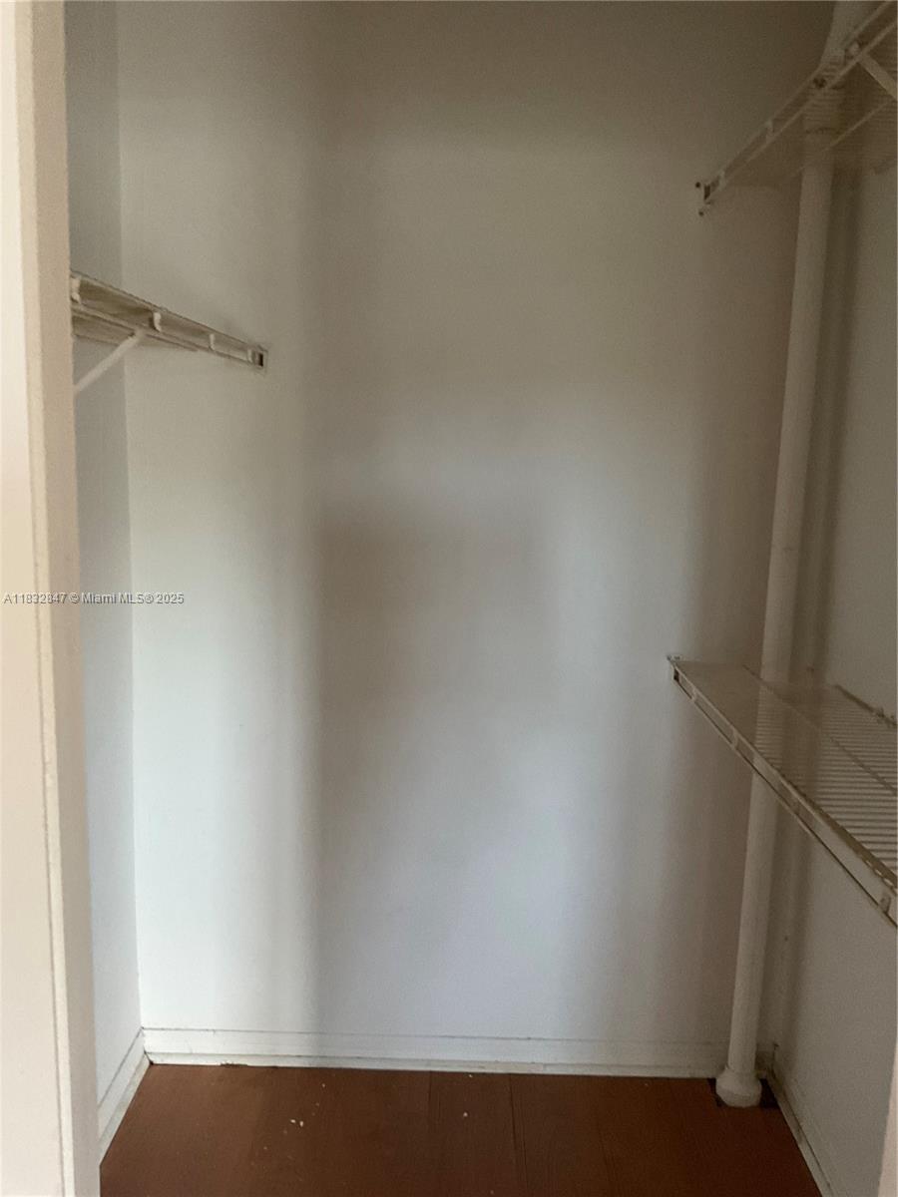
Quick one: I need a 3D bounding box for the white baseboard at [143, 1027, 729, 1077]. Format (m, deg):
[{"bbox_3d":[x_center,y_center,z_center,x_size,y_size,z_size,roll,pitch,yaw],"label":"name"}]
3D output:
[{"bbox_3d":[0.013,1.078,2.384,1.465,0.089,0.020,2,9,0],"label":"white baseboard"}]

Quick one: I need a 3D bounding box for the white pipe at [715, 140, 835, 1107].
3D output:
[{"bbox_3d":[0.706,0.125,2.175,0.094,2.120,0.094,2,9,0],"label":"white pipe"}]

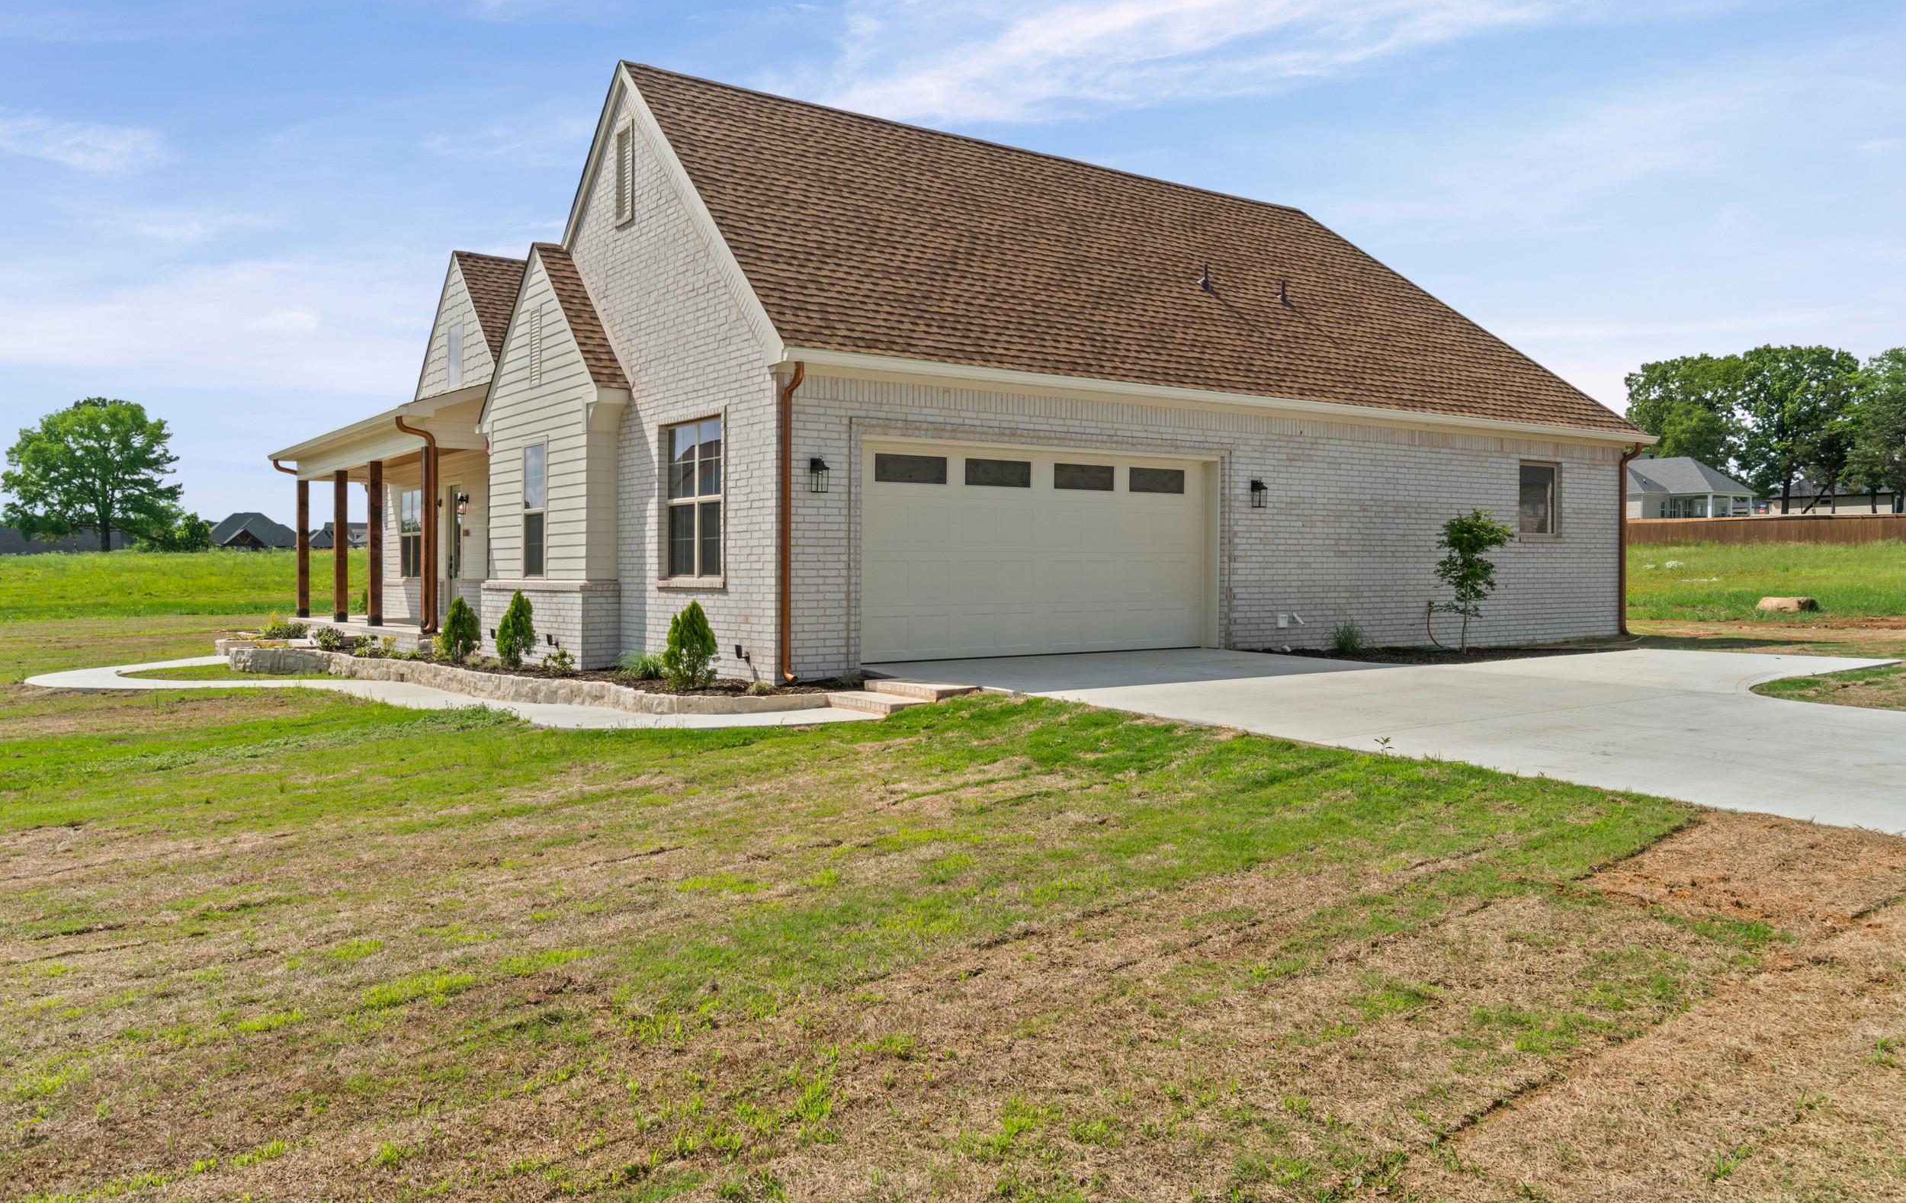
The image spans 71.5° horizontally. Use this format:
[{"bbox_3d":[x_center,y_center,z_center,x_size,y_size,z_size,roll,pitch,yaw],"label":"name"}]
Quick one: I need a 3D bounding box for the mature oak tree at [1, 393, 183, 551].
[{"bbox_3d":[-64.975,-9.567,100.000,12.000,11.700,12.200,-1,2,-36],"label":"mature oak tree"}]

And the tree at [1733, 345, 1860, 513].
[{"bbox_3d":[77.760,-15.241,122.000,10.600,16.800,10.600,-1,2,-36],"label":"tree"}]

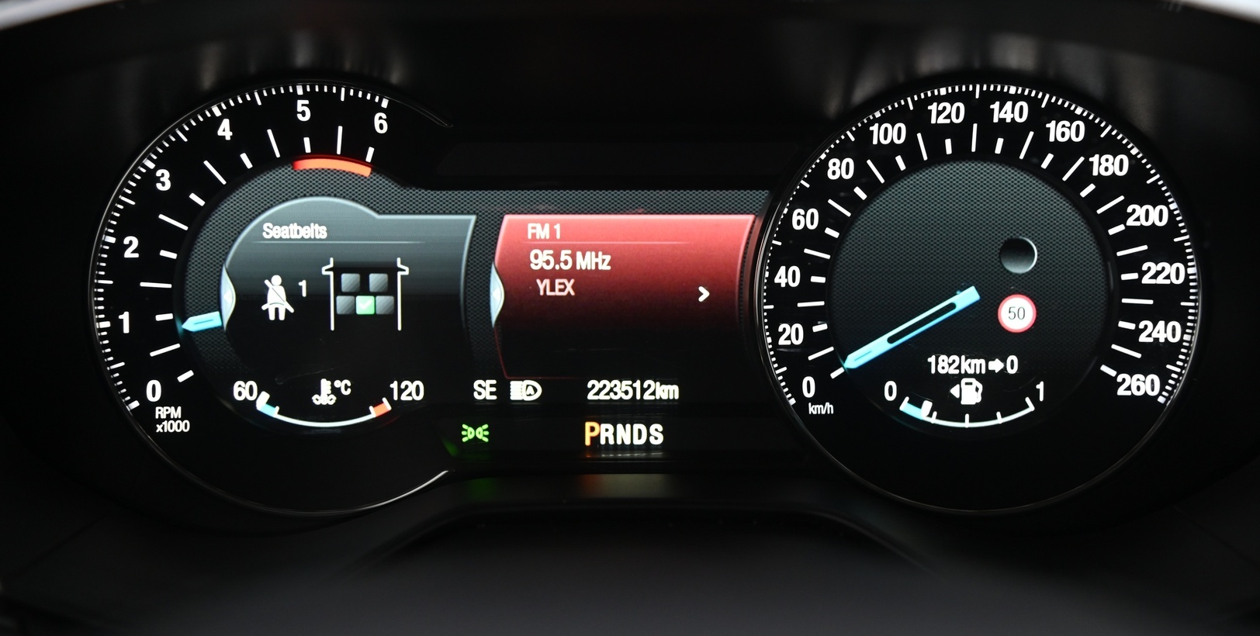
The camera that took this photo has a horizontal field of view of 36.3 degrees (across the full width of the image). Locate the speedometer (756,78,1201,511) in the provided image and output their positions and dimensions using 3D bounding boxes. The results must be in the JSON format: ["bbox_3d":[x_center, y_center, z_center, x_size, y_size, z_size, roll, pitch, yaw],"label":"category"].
[{"bbox_3d":[0.087,-0.006,0.484,0.111,0.111,0.020,0,10,2],"label":"speedometer"}]

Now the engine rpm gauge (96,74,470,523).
[{"bbox_3d":[-0.087,-0.005,0.487,0.099,0.111,0.020,0,10,2],"label":"engine rpm gauge"}]

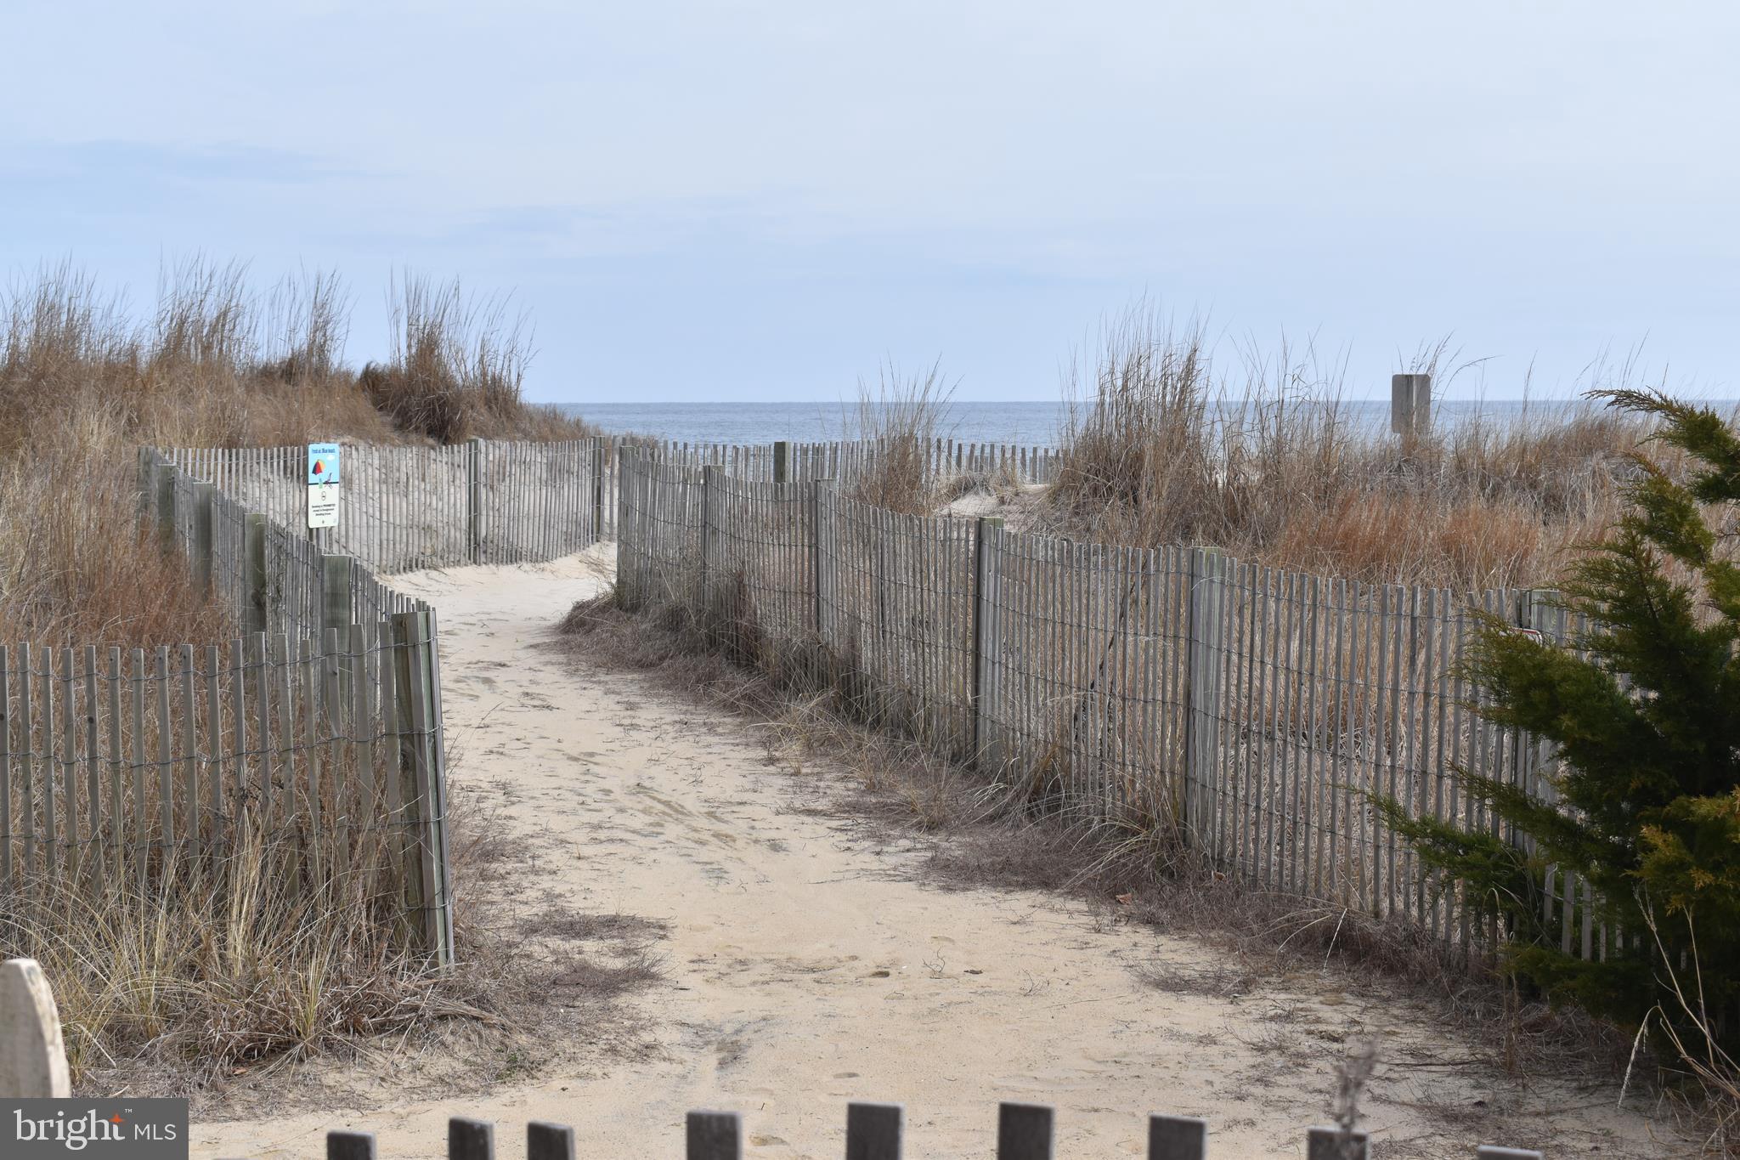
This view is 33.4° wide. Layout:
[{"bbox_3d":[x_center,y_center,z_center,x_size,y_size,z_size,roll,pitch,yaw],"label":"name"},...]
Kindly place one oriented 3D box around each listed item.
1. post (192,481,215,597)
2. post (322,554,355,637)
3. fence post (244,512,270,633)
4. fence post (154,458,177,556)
[{"bbox_3d":[-3.527,0.031,15.384,0.092,1.100,0.092,-1,4,-19],"label":"post"},{"bbox_3d":[-1.981,0.448,10.833,0.092,1.080,0.092,-1,4,-19],"label":"post"},{"bbox_3d":[-2.762,0.248,13.084,0.092,1.100,0.092,-1,4,-19],"label":"fence post"},{"bbox_3d":[-4.277,-0.159,17.684,0.092,1.100,0.092,-1,4,-19],"label":"fence post"}]

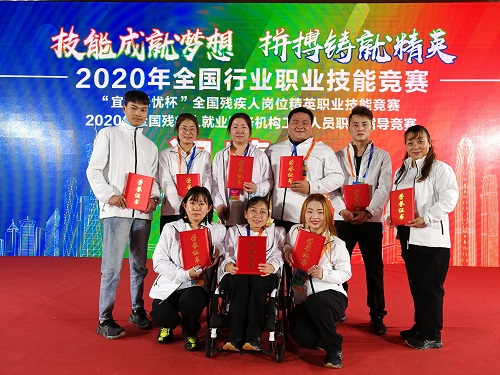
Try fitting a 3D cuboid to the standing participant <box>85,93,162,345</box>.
[{"bbox_3d":[-0.951,0.183,2.920,0.520,1.800,0.440,0,2,-22],"label":"standing participant"}]

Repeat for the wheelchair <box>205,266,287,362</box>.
[{"bbox_3d":[0.000,0.645,2.780,0.600,0.880,0.950,1,-1,6],"label":"wheelchair"}]

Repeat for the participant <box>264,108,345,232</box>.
[{"bbox_3d":[0.440,0.220,3.150,0.620,1.740,0.420,0,-1,19],"label":"participant"}]

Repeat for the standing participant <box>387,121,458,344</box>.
[{"bbox_3d":[1.205,0.330,2.730,0.470,1.540,0.400,0,-1,43],"label":"standing participant"}]

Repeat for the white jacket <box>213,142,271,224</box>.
[{"bbox_3d":[-0.059,-0.015,3.070,0.480,0.660,0.320,1,1,-2],"label":"white jacket"}]

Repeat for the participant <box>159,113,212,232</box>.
[{"bbox_3d":[-0.516,0.253,3.120,0.450,1.660,0.360,0,2,-8],"label":"participant"}]

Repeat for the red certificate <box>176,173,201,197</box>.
[{"bbox_3d":[-0.450,0.022,2.950,0.178,0.245,0.020,-3,-7,-2],"label":"red certificate"}]

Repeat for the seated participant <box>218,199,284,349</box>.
[{"bbox_3d":[0.017,0.536,2.660,0.440,0.950,0.660,1,1,5],"label":"seated participant"}]

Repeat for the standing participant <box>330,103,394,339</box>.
[{"bbox_3d":[0.841,0.238,2.980,0.490,1.730,0.400,1,2,8],"label":"standing participant"}]

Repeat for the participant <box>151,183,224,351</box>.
[{"bbox_3d":[-0.435,0.545,2.740,0.540,1.070,0.620,1,-1,-12],"label":"participant"}]

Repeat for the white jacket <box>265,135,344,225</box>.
[{"bbox_3d":[0.440,-0.060,3.140,0.610,0.690,0.400,0,-1,19],"label":"white jacket"}]

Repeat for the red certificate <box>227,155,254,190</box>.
[{"bbox_3d":[-0.070,-0.109,2.920,0.180,0.247,0.015,6,2,-2],"label":"red certificate"}]

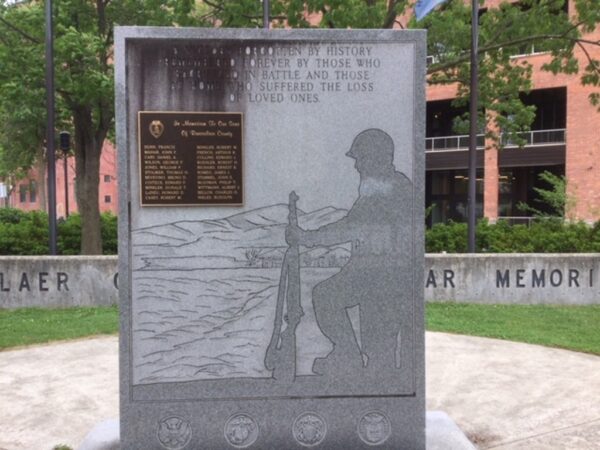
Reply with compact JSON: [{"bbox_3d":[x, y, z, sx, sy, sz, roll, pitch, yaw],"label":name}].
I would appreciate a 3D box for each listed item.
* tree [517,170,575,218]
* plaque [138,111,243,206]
[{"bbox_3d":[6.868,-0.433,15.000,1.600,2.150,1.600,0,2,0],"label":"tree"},{"bbox_3d":[-0.576,-0.348,2.855,0.545,0.498,0.025,0,2,-3],"label":"plaque"}]

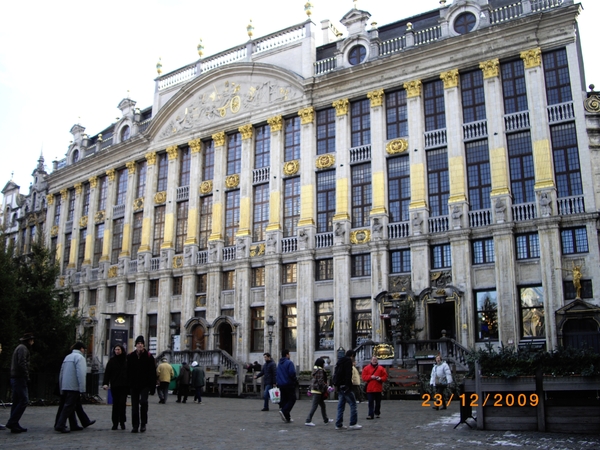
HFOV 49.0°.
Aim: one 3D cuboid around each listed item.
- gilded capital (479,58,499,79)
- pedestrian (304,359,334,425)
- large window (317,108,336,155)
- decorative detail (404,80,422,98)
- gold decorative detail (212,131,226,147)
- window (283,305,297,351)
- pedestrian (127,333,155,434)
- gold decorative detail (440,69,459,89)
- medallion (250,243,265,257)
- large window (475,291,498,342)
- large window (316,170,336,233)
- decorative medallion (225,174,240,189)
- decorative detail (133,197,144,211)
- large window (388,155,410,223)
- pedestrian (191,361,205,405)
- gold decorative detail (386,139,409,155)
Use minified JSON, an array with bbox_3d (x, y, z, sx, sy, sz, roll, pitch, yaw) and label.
[{"bbox_3d":[10.409,-8.517,36.100,0.960,0.960,0.420,-8,-16,33],"label":"gilded capital"},{"bbox_3d":[0.444,4.006,15.800,0.620,1.620,0.460,5,-14,-19],"label":"pedestrian"},{"bbox_3d":[1.825,-6.302,44.673,1.591,3.210,0.250,-8,-16,31],"label":"large window"},{"bbox_3d":[6.930,-8.248,40.160,1.180,1.040,0.450,-9,-17,32],"label":"decorative detail"},{"bbox_3d":[-5.690,-5.906,45.793,1.000,1.006,0.450,-9,-16,34],"label":"gold decorative detail"},{"bbox_3d":[-0.608,6.703,43.050,1.202,2.885,0.250,-8,-16,31],"label":"window"},{"bbox_3d":[-3.045,3.077,12.821,0.600,1.820,0.400,4,-14,-13],"label":"pedestrian"},{"bbox_3d":[9.074,-8.836,40.050,1.030,1.095,0.450,-8,-16,31],"label":"gold decorative detail"},{"bbox_3d":[-2.678,1.646,42.107,1.232,0.878,0.250,-9,-16,34],"label":"medallion"},{"bbox_3d":[9.506,4.616,33.553,1.223,2.700,0.200,-9,-17,33],"label":"large window"},{"bbox_3d":[1.794,-1.544,43.530,1.556,4.179,0.250,-8,-16,31],"label":"large window"},{"bbox_3d":[-4.689,-3.013,45.800,1.160,0.940,0.240,-9,-17,35],"label":"decorative medallion"},{"bbox_3d":[-12.334,-1.629,50.509,1.200,1.000,0.250,-9,-17,34],"label":"decorative detail"},{"bbox_3d":[5.735,-2.094,37.919,1.379,3.844,0.200,-9,-17,33],"label":"large window"},{"bbox_3d":[-4.118,6.414,26.834,0.540,1.680,0.400,6,-15,-21],"label":"pedestrian"},{"bbox_3d":[5.697,-4.566,38.500,1.270,0.870,0.240,-8,-16,33],"label":"gold decorative detail"}]

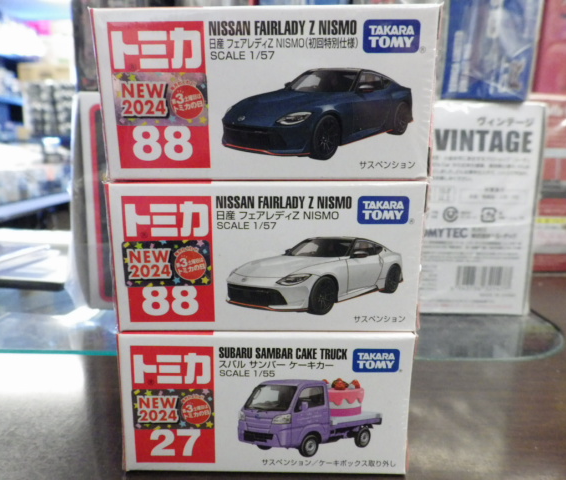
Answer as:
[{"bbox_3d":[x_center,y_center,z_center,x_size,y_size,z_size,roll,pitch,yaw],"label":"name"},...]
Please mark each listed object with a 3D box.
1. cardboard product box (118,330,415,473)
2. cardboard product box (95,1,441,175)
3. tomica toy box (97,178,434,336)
[{"bbox_3d":[-0.004,0.041,0.144,0.078,0.039,0.041,0,10,0],"label":"cardboard product box"},{"bbox_3d":[-0.004,-0.038,0.129,0.078,0.039,0.041,0,12,0],"label":"cardboard product box"},{"bbox_3d":[-0.004,0.001,0.138,0.078,0.039,0.041,0,12,0],"label":"tomica toy box"}]

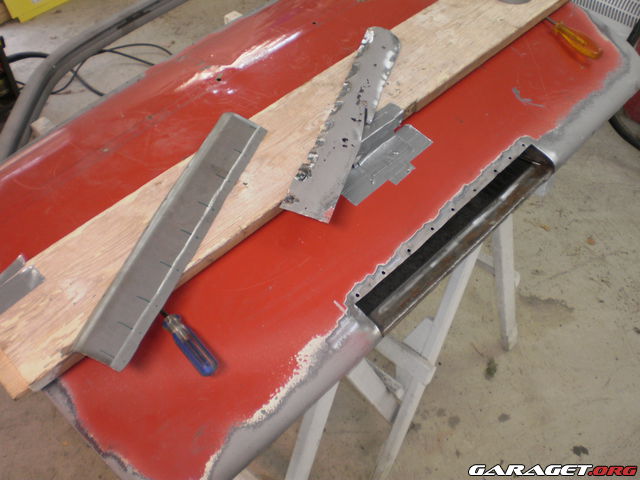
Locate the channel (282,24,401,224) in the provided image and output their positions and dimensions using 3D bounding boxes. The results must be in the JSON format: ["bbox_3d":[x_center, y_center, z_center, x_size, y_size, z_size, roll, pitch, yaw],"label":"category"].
[{"bbox_3d":[0.039,-0.176,0.979,0.063,0.027,0.387,19,56,5],"label":"channel"}]

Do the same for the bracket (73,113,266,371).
[{"bbox_3d":[-0.180,-0.013,0.860,0.064,0.027,0.403,23,56,3],"label":"bracket"}]

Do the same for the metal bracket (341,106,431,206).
[{"bbox_3d":[0.087,-0.127,0.976,0.098,0.032,0.176,39,62,22],"label":"metal bracket"}]

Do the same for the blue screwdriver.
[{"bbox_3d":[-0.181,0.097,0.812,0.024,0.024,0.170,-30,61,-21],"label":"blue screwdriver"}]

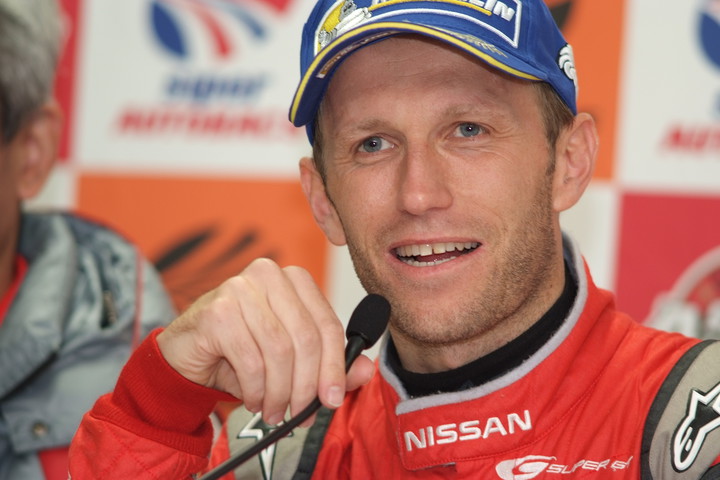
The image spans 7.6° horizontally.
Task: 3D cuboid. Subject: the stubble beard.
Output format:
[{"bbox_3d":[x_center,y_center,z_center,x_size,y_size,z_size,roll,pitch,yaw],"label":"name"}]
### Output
[{"bbox_3d":[0.058,0.014,3.460,0.138,0.108,0.098,-9,-6,12],"label":"stubble beard"}]

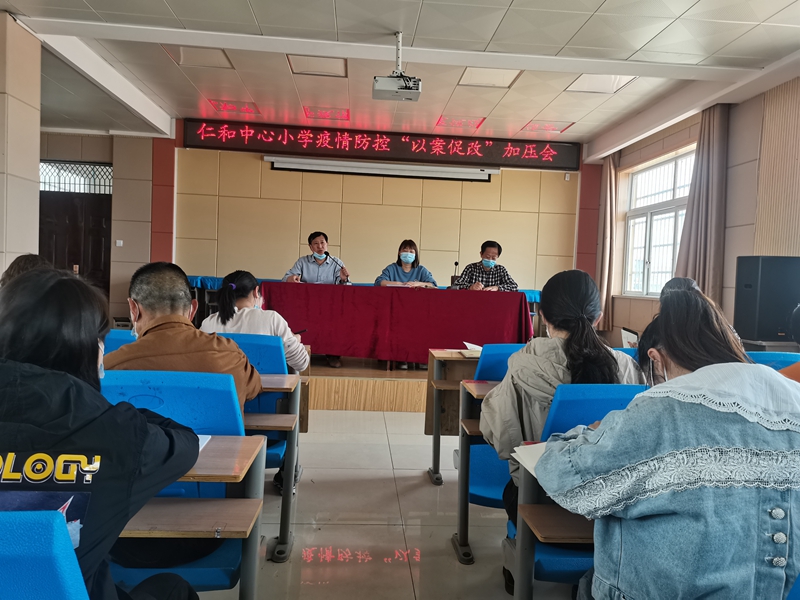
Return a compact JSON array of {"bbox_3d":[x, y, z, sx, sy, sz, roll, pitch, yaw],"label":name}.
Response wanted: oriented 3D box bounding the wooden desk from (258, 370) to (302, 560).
[{"bbox_3d":[-1.050,0.662,2.512,1.205,0.675,0.400,2,2,-4],"label":"wooden desk"}]

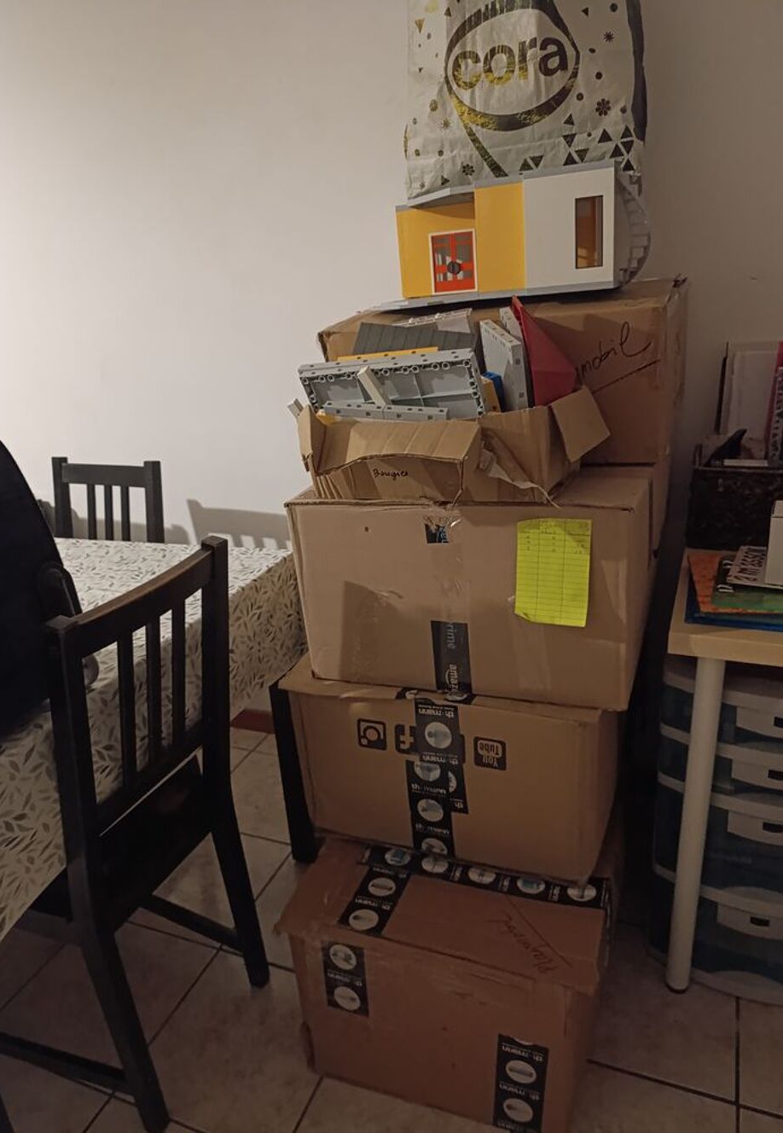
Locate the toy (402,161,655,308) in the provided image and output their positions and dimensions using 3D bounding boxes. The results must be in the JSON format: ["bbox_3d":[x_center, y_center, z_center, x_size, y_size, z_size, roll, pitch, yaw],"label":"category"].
[{"bbox_3d":[0.225,-0.611,1.421,0.497,0.190,0.280,3,21,20],"label":"toy"}]

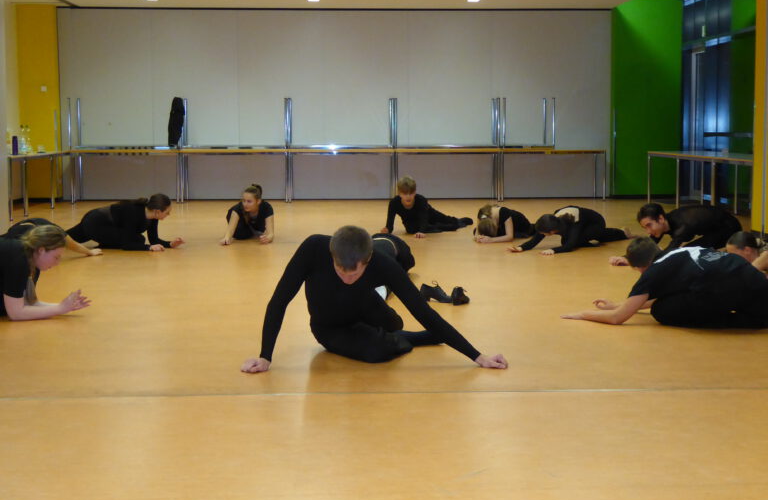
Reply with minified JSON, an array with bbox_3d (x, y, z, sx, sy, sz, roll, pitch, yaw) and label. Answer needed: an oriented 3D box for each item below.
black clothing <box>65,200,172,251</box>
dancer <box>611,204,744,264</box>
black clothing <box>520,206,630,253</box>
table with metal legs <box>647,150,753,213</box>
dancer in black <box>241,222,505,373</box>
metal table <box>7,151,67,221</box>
[{"bbox_3d":[-2.330,-0.236,11.446,1.080,0.410,0.620,2,5,17],"label":"black clothing"},{"bbox_3d":[2.330,-0.168,10.478,1.350,0.450,0.650,-5,7,-42],"label":"dancer"},{"bbox_3d":[1.710,-0.207,11.509,0.580,0.340,1.300,4,7,37],"label":"black clothing"},{"bbox_3d":[4.029,-0.759,15.892,0.750,0.740,4.400,0,5,-2],"label":"table with metal legs"},{"bbox_3d":[-0.040,0.179,5.961,1.100,0.580,0.900,0,5,0],"label":"dancer in black"},{"bbox_3d":[-4.500,-0.802,15.993,0.720,0.710,3.200,0,5,-2],"label":"metal table"}]

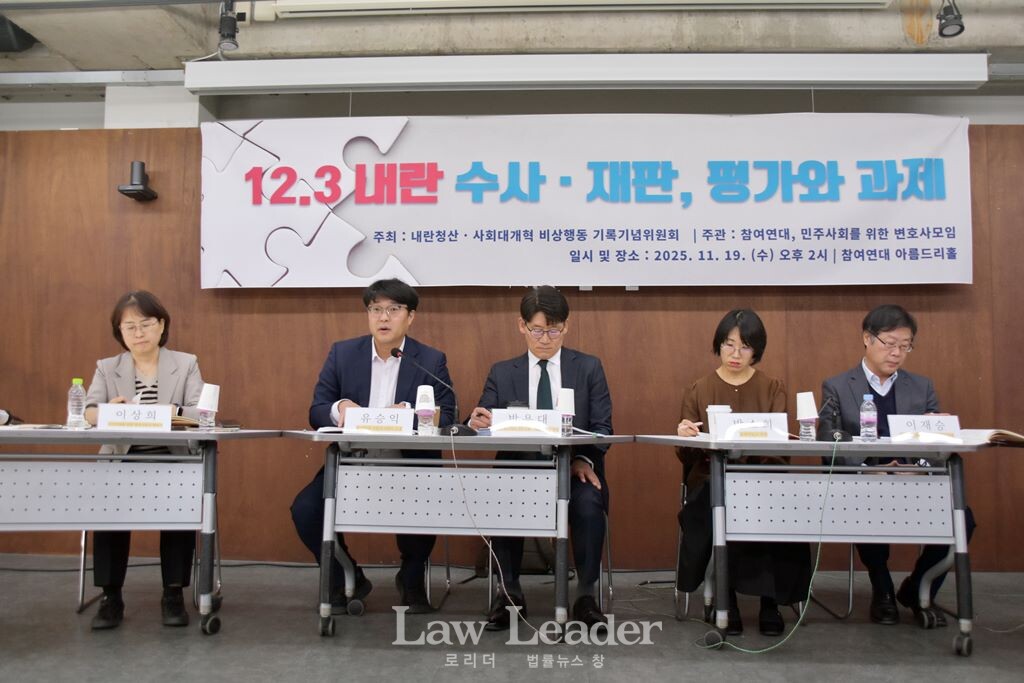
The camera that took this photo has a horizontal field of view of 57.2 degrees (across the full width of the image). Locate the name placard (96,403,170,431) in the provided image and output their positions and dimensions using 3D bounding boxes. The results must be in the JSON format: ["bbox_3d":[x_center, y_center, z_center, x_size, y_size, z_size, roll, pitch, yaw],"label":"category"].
[{"bbox_3d":[-1.360,0.277,3.390,0.250,0.095,0.070,2,-4,-13],"label":"name placard"}]

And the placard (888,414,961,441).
[{"bbox_3d":[1.467,0.308,3.330,0.247,0.090,0.070,0,-4,3],"label":"placard"}]

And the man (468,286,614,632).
[{"bbox_3d":[0.120,0.429,3.858,0.601,1.330,0.720,0,-5,4],"label":"man"}]

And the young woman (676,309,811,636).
[{"bbox_3d":[0.920,0.479,3.750,0.518,1.230,0.650,0,-5,4],"label":"young woman"}]

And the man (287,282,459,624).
[{"bbox_3d":[-0.550,0.428,3.900,0.650,1.350,0.740,0,-4,7],"label":"man"}]

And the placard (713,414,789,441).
[{"bbox_3d":[0.817,0.277,3.189,0.250,0.100,0.060,0,-5,2],"label":"placard"}]

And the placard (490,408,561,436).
[{"bbox_3d":[0.053,0.282,3.348,0.250,0.100,0.060,0,-5,4],"label":"placard"}]

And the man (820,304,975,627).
[{"bbox_3d":[1.572,0.481,3.885,0.585,1.260,0.620,0,-5,4],"label":"man"}]

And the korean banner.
[{"bbox_3d":[0.361,-0.739,4.955,4.000,0.880,0.030,0,-5,3],"label":"korean banner"}]

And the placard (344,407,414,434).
[{"bbox_3d":[-0.483,0.291,3.420,0.248,0.090,0.070,0,-4,2],"label":"placard"}]

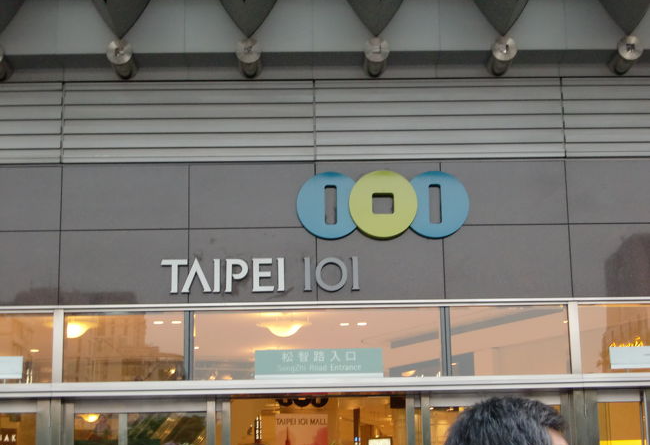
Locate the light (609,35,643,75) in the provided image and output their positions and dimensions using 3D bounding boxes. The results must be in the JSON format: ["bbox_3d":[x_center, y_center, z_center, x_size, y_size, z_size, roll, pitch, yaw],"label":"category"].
[{"bbox_3d":[3.431,-1.905,14.185,0.285,0.285,0.540,-1,-12,-2],"label":"light"}]

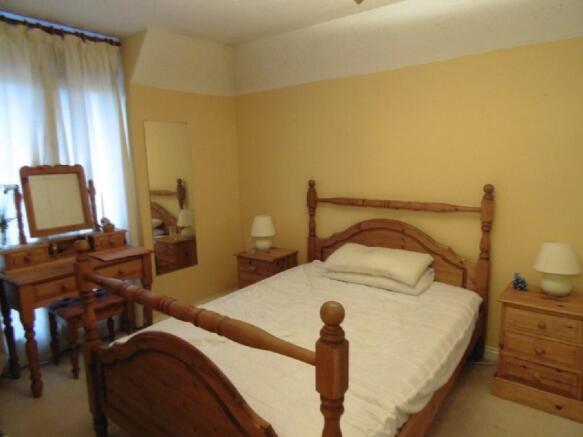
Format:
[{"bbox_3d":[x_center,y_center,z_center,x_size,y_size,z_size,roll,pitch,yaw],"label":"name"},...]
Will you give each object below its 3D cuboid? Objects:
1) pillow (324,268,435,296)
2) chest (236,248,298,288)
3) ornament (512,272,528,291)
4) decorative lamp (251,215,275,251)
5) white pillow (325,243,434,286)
[{"bbox_3d":[0.631,0.396,2.753,0.730,0.125,0.410,6,15,38],"label":"pillow"},{"bbox_3d":[-0.211,0.608,3.414,0.420,0.585,0.375,6,12,38],"label":"chest"},{"bbox_3d":[1.452,0.398,2.345,0.082,0.100,0.060,6,12,38],"label":"ornament"},{"bbox_3d":[-0.278,0.127,3.492,0.225,0.335,0.225,-1,10,0],"label":"decorative lamp"},{"bbox_3d":[0.634,0.313,2.729,0.710,0.135,0.420,6,26,38],"label":"white pillow"}]

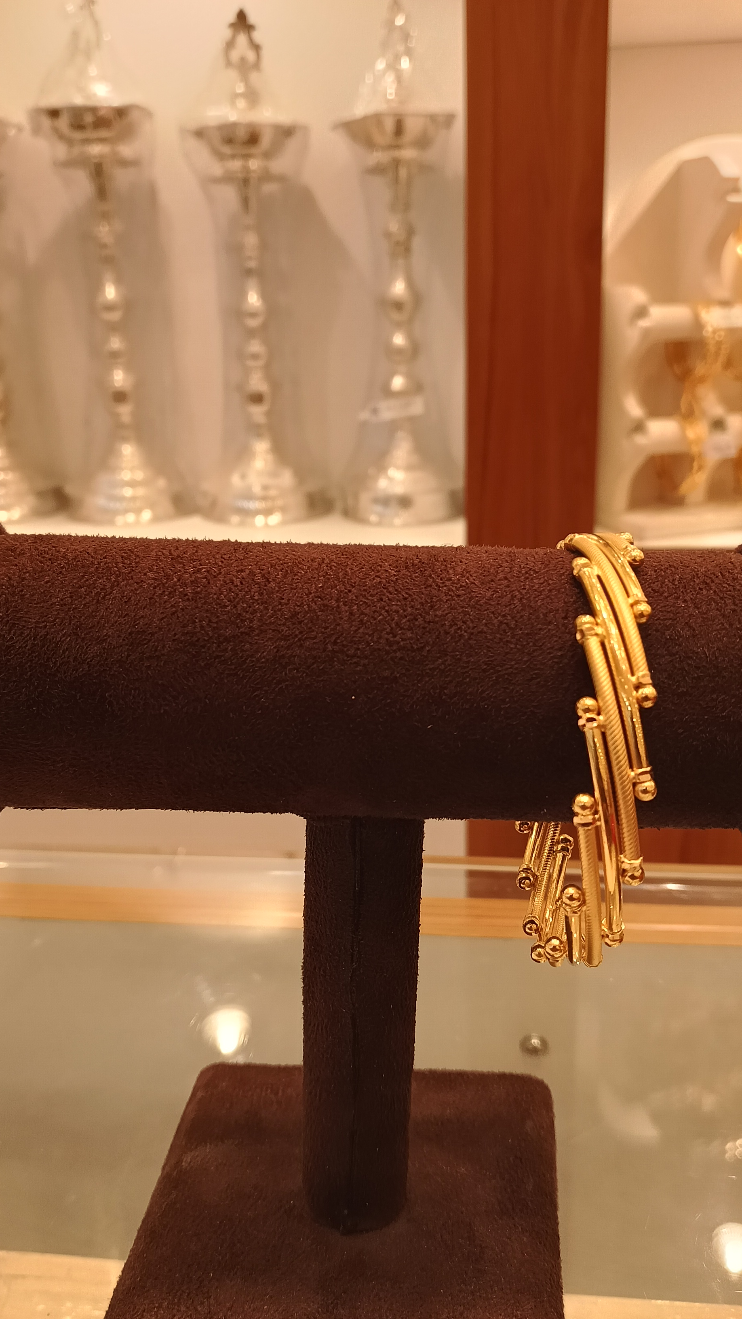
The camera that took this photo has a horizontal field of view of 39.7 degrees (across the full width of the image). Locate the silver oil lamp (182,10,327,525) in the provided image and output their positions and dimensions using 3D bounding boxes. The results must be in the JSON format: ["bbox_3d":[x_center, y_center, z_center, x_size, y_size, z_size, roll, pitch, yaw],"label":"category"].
[{"bbox_3d":[-0.120,-0.374,1.011,0.128,0.466,0.128,-1,15,0],"label":"silver oil lamp"}]

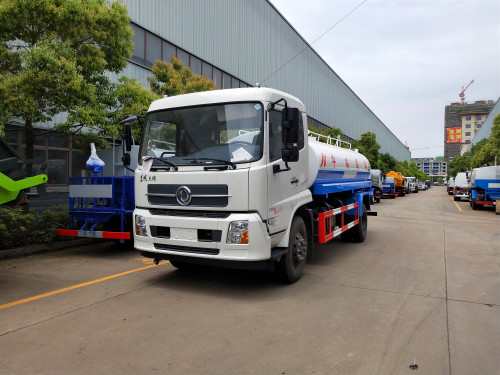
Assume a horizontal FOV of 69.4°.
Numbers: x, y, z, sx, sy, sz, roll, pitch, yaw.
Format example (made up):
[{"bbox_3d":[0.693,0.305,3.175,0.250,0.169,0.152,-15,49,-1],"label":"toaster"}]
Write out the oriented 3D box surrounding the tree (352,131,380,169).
[{"bbox_3d":[14.500,-2.940,45.000,4.100,8.300,4.100,1,1,28],"label":"tree"}]

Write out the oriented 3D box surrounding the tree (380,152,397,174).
[{"bbox_3d":[23.600,-2.430,62.000,3.900,7.100,3.900,1,1,28],"label":"tree"}]

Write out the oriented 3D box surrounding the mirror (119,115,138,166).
[{"bbox_3d":[-1.928,-0.718,5.749,0.270,0.820,0.210,1,1,28],"label":"mirror"}]

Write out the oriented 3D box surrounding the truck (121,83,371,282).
[{"bbox_3d":[1.058,-0.049,8.506,2.600,3.020,8.300,1,1,28],"label":"truck"}]

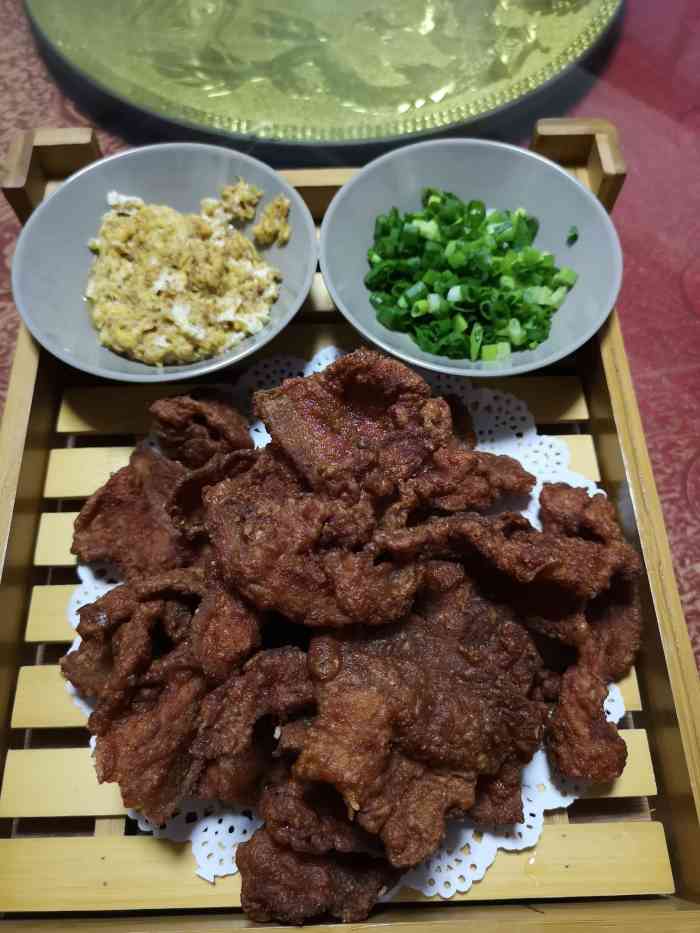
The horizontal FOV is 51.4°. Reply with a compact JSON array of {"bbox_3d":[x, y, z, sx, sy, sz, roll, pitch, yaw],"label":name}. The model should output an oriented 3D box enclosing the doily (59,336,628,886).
[{"bbox_3d":[-0.001,0.048,0.298,0.227,0.007,0.227,-1,66,-1],"label":"doily"}]

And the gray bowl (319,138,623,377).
[{"bbox_3d":[0.051,-0.084,0.329,0.127,0.045,0.127,0,66,0],"label":"gray bowl"}]

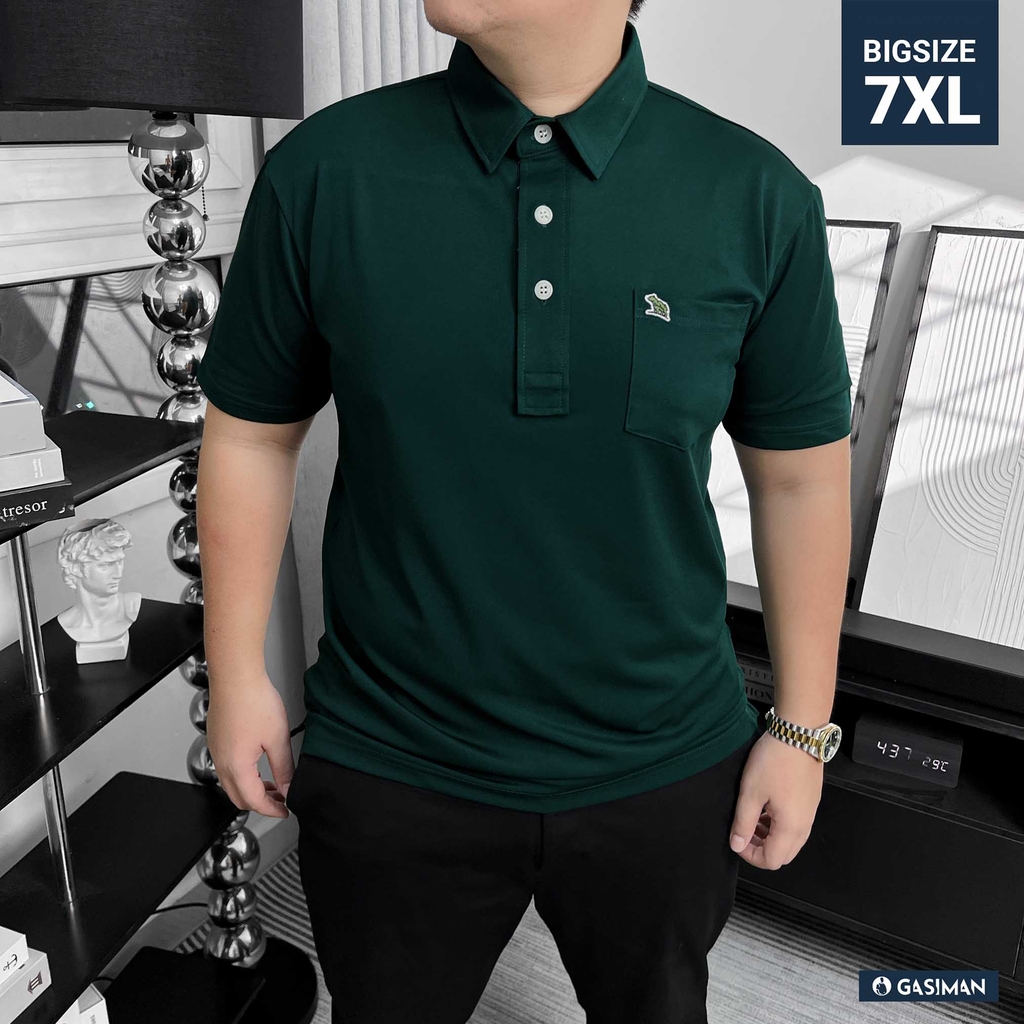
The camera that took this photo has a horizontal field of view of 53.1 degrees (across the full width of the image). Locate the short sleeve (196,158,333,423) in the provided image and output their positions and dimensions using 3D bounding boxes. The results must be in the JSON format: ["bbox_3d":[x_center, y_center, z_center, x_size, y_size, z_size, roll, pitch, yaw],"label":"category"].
[{"bbox_3d":[-0.230,-0.208,0.965,0.120,0.235,0.140,8,17,-2],"label":"short sleeve"}]

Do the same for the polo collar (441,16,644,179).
[{"bbox_3d":[0.030,-0.358,0.889,0.175,0.140,0.180,2,17,0],"label":"polo collar"}]

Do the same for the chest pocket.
[{"bbox_3d":[0.156,-0.125,0.905,0.115,0.140,0.025,-4,18,-19],"label":"chest pocket"}]

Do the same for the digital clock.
[{"bbox_3d":[0.702,0.419,1.819,0.176,0.081,0.045,10,19,26],"label":"digital clock"}]

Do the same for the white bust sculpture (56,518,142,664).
[{"bbox_3d":[-0.547,0.104,1.360,0.105,0.180,0.090,-6,19,-24],"label":"white bust sculpture"}]

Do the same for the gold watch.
[{"bbox_3d":[0.296,0.226,1.040,0.060,0.038,0.062,15,15,27],"label":"gold watch"}]

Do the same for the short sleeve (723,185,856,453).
[{"bbox_3d":[0.255,-0.181,0.960,0.115,0.240,0.140,-1,17,1],"label":"short sleeve"}]

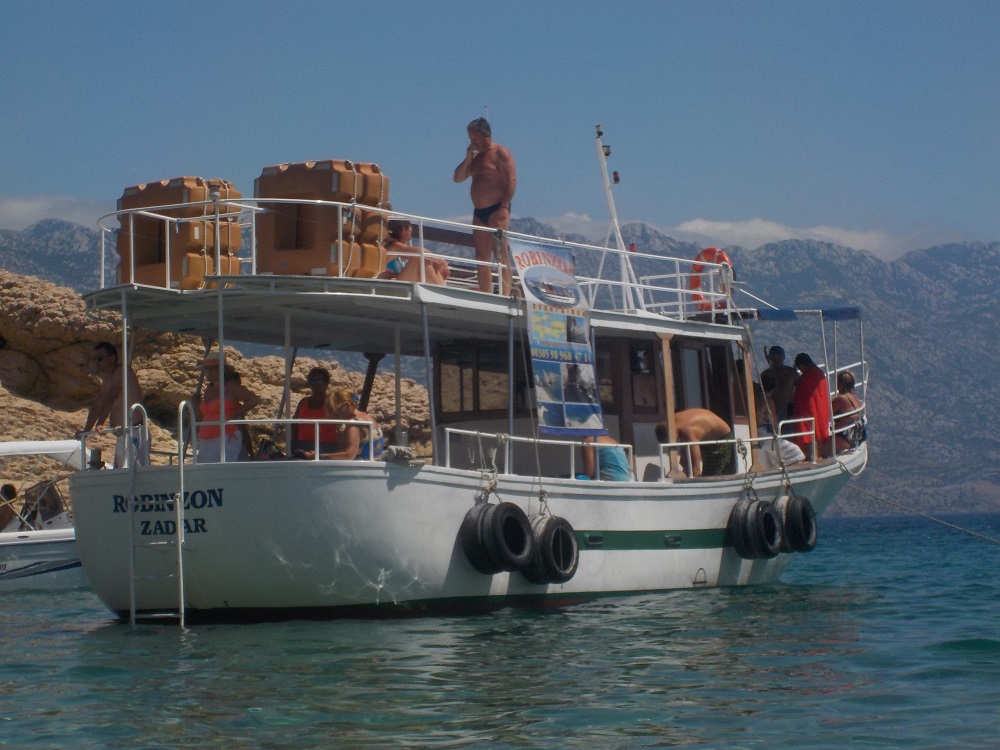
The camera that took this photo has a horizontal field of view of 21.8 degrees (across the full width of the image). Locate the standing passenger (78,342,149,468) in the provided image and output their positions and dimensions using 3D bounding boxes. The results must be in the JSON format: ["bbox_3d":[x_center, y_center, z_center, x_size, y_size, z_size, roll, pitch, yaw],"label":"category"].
[{"bbox_3d":[-3.165,0.566,21.451,0.580,1.689,0.500,-1,-3,-12],"label":"standing passenger"}]

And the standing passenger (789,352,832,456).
[{"bbox_3d":[3.484,0.534,28.854,0.420,1.572,0.470,-2,-3,14],"label":"standing passenger"}]

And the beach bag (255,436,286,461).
[{"bbox_3d":[-1.871,0.632,21.200,0.290,0.270,0.180,0,-3,-18],"label":"beach bag"}]

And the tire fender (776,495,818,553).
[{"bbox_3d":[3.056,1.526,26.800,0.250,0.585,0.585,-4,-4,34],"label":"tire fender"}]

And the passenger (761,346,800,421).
[{"bbox_3d":[3.194,0.518,29.551,0.460,1.700,0.310,-3,-3,18],"label":"passenger"}]

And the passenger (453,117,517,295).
[{"bbox_3d":[-0.136,-1.572,24.400,0.520,1.700,0.380,-5,-5,44],"label":"passenger"}]

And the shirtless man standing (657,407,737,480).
[{"bbox_3d":[2.148,0.975,28.000,0.820,1.200,0.520,0,-4,-22],"label":"shirtless man standing"}]

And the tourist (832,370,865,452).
[{"bbox_3d":[4.091,0.455,30.700,0.580,0.980,0.470,-4,-4,34],"label":"tourist"}]

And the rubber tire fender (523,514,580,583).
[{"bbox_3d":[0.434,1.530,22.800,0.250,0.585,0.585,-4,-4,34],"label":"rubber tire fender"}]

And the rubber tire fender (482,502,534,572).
[{"bbox_3d":[0.068,1.391,22.250,0.180,0.585,0.585,-4,-4,36],"label":"rubber tire fender"}]

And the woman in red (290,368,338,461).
[{"bbox_3d":[-1.682,0.551,23.700,0.500,1.250,0.550,-1,-3,-5],"label":"woman in red"}]

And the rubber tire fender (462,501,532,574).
[{"bbox_3d":[-0.023,1.503,23.900,0.360,0.630,0.630,-4,-4,35],"label":"rubber tire fender"}]

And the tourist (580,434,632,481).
[{"bbox_3d":[1.057,0.915,26.300,0.650,1.030,0.500,-1,-4,-18],"label":"tourist"}]

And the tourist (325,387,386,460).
[{"bbox_3d":[-1.181,0.741,21.363,0.580,1.262,0.460,-3,-3,17],"label":"tourist"}]

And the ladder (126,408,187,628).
[{"bbox_3d":[-2.964,1.250,22.500,0.510,1.950,0.280,-4,-4,30],"label":"ladder"}]

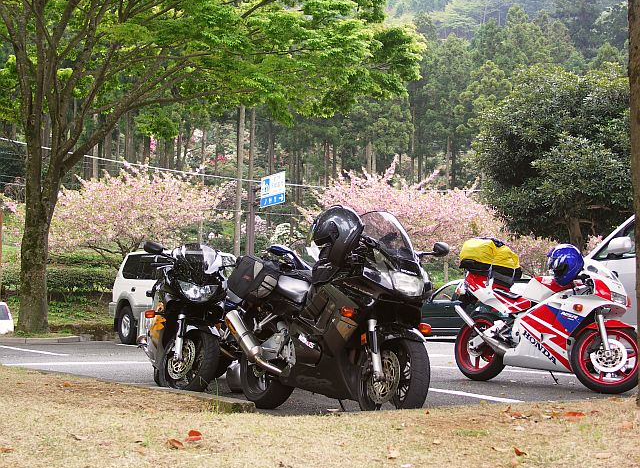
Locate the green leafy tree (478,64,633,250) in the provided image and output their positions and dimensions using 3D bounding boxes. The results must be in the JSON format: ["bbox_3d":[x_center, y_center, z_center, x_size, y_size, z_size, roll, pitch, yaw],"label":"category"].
[{"bbox_3d":[7.999,-1.282,33.000,6.200,8.400,6.000,1,-4,0],"label":"green leafy tree"}]

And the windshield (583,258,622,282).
[{"bbox_3d":[2.320,0.300,8.350,0.300,0.210,0.270,4,-6,-42],"label":"windshield"}]

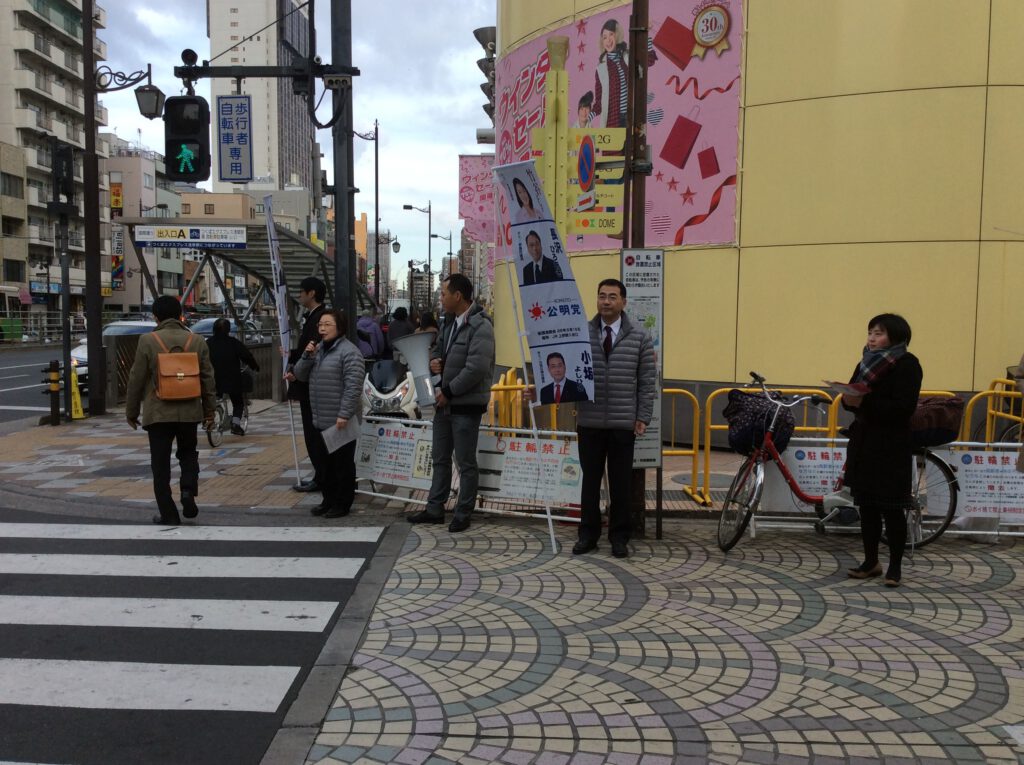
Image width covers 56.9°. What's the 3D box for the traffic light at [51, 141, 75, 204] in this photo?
[{"bbox_3d":[-5.791,-2.706,12.179,0.220,0.800,0.330,0,4,0],"label":"traffic light"}]

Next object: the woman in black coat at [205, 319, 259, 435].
[{"bbox_3d":[-3.205,-0.074,10.800,0.520,1.320,0.640,1,4,5],"label":"woman in black coat"}]

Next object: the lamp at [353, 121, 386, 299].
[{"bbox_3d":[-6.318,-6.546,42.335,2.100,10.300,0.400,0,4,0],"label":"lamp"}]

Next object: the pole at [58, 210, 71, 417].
[{"bbox_3d":[-6.143,-0.921,13.000,0.110,2.850,0.110,0,4,0],"label":"pole"}]

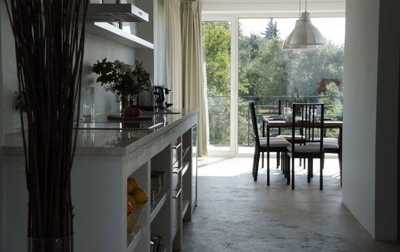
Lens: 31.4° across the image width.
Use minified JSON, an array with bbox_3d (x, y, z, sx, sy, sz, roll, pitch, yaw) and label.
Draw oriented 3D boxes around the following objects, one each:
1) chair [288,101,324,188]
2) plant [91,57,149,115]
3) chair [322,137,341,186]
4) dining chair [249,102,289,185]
[{"bbox_3d":[1.264,0.236,8.463,0.440,0.990,0.530,0,3,3],"label":"chair"},{"bbox_3d":[-0.574,-0.279,5.199,0.410,0.420,0.360,0,3,3],"label":"plant"},{"bbox_3d":[1.651,0.212,8.973,0.530,0.980,0.440,1,3,13],"label":"chair"},{"bbox_3d":[0.904,0.202,9.061,0.530,0.990,0.440,0,3,4],"label":"dining chair"}]

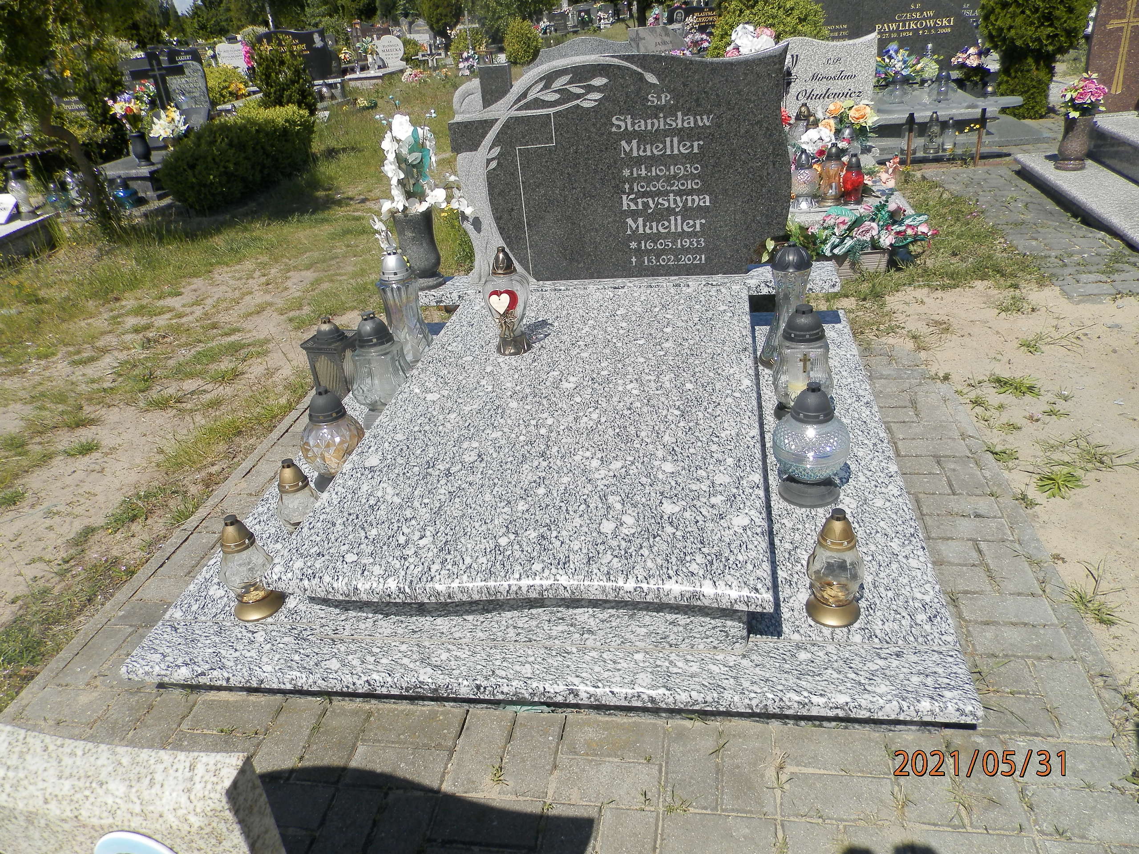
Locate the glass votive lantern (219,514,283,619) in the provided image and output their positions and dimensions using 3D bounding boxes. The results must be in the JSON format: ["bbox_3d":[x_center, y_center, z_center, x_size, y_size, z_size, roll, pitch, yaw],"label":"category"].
[{"bbox_3d":[-0.726,0.303,1.841,0.117,0.243,0.117,-1,28,11],"label":"glass votive lantern"}]

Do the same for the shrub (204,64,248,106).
[{"bbox_3d":[-6.173,-6.226,14.916,0.780,0.650,0.720,-1,28,11],"label":"shrub"}]

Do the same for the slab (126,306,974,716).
[{"bbox_3d":[0.033,0.063,2.472,1.748,0.042,1.929,-1,29,11],"label":"slab"}]

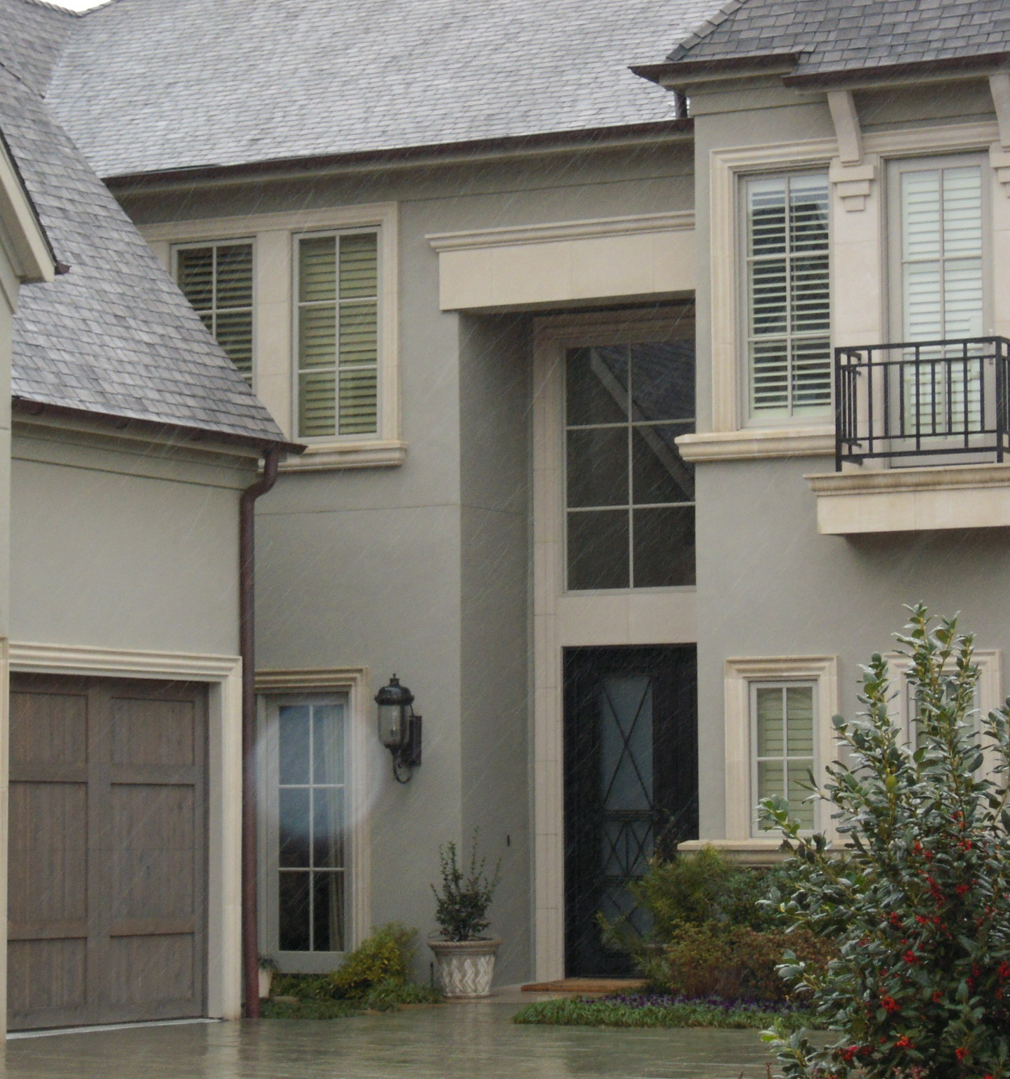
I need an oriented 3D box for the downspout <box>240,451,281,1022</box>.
[{"bbox_3d":[-1.759,1.393,29.435,0.310,4.105,0.120,-3,-5,29],"label":"downspout"}]

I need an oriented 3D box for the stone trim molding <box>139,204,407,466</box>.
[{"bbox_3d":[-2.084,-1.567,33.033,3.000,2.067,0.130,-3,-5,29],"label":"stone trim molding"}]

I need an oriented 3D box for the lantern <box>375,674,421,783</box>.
[{"bbox_3d":[-0.809,1.482,31.851,0.315,0.856,0.517,-3,-5,29],"label":"lantern"}]

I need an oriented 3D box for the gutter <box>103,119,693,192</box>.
[{"bbox_3d":[-1.135,-2.975,32.151,5.980,0.125,0.150,-3,-5,29],"label":"gutter"}]

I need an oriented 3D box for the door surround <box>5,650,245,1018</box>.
[{"bbox_3d":[-2.671,2.023,27.637,0.172,2.582,3.132,-3,-5,29],"label":"door surround"}]

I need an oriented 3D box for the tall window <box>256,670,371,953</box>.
[{"bbox_3d":[-1.663,2.359,33.709,1.286,2.582,0.141,-3,-5,29],"label":"tall window"}]

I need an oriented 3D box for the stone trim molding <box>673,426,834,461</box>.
[{"bbox_3d":[1.895,-0.713,30.087,1.333,0.223,0.125,-3,-5,29],"label":"stone trim molding"}]

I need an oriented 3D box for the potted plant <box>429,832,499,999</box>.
[{"bbox_3d":[-0.314,2.899,31.695,0.586,1.324,0.586,0,-4,0],"label":"potted plant"}]

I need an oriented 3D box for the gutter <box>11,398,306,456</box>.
[{"bbox_3d":[-2.477,-0.746,27.624,0.152,0.126,4.072,-3,-5,29],"label":"gutter"}]

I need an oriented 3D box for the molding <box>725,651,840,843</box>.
[{"bbox_3d":[2.087,1.601,30.784,0.944,1.399,0.121,-3,-5,29],"label":"molding"}]

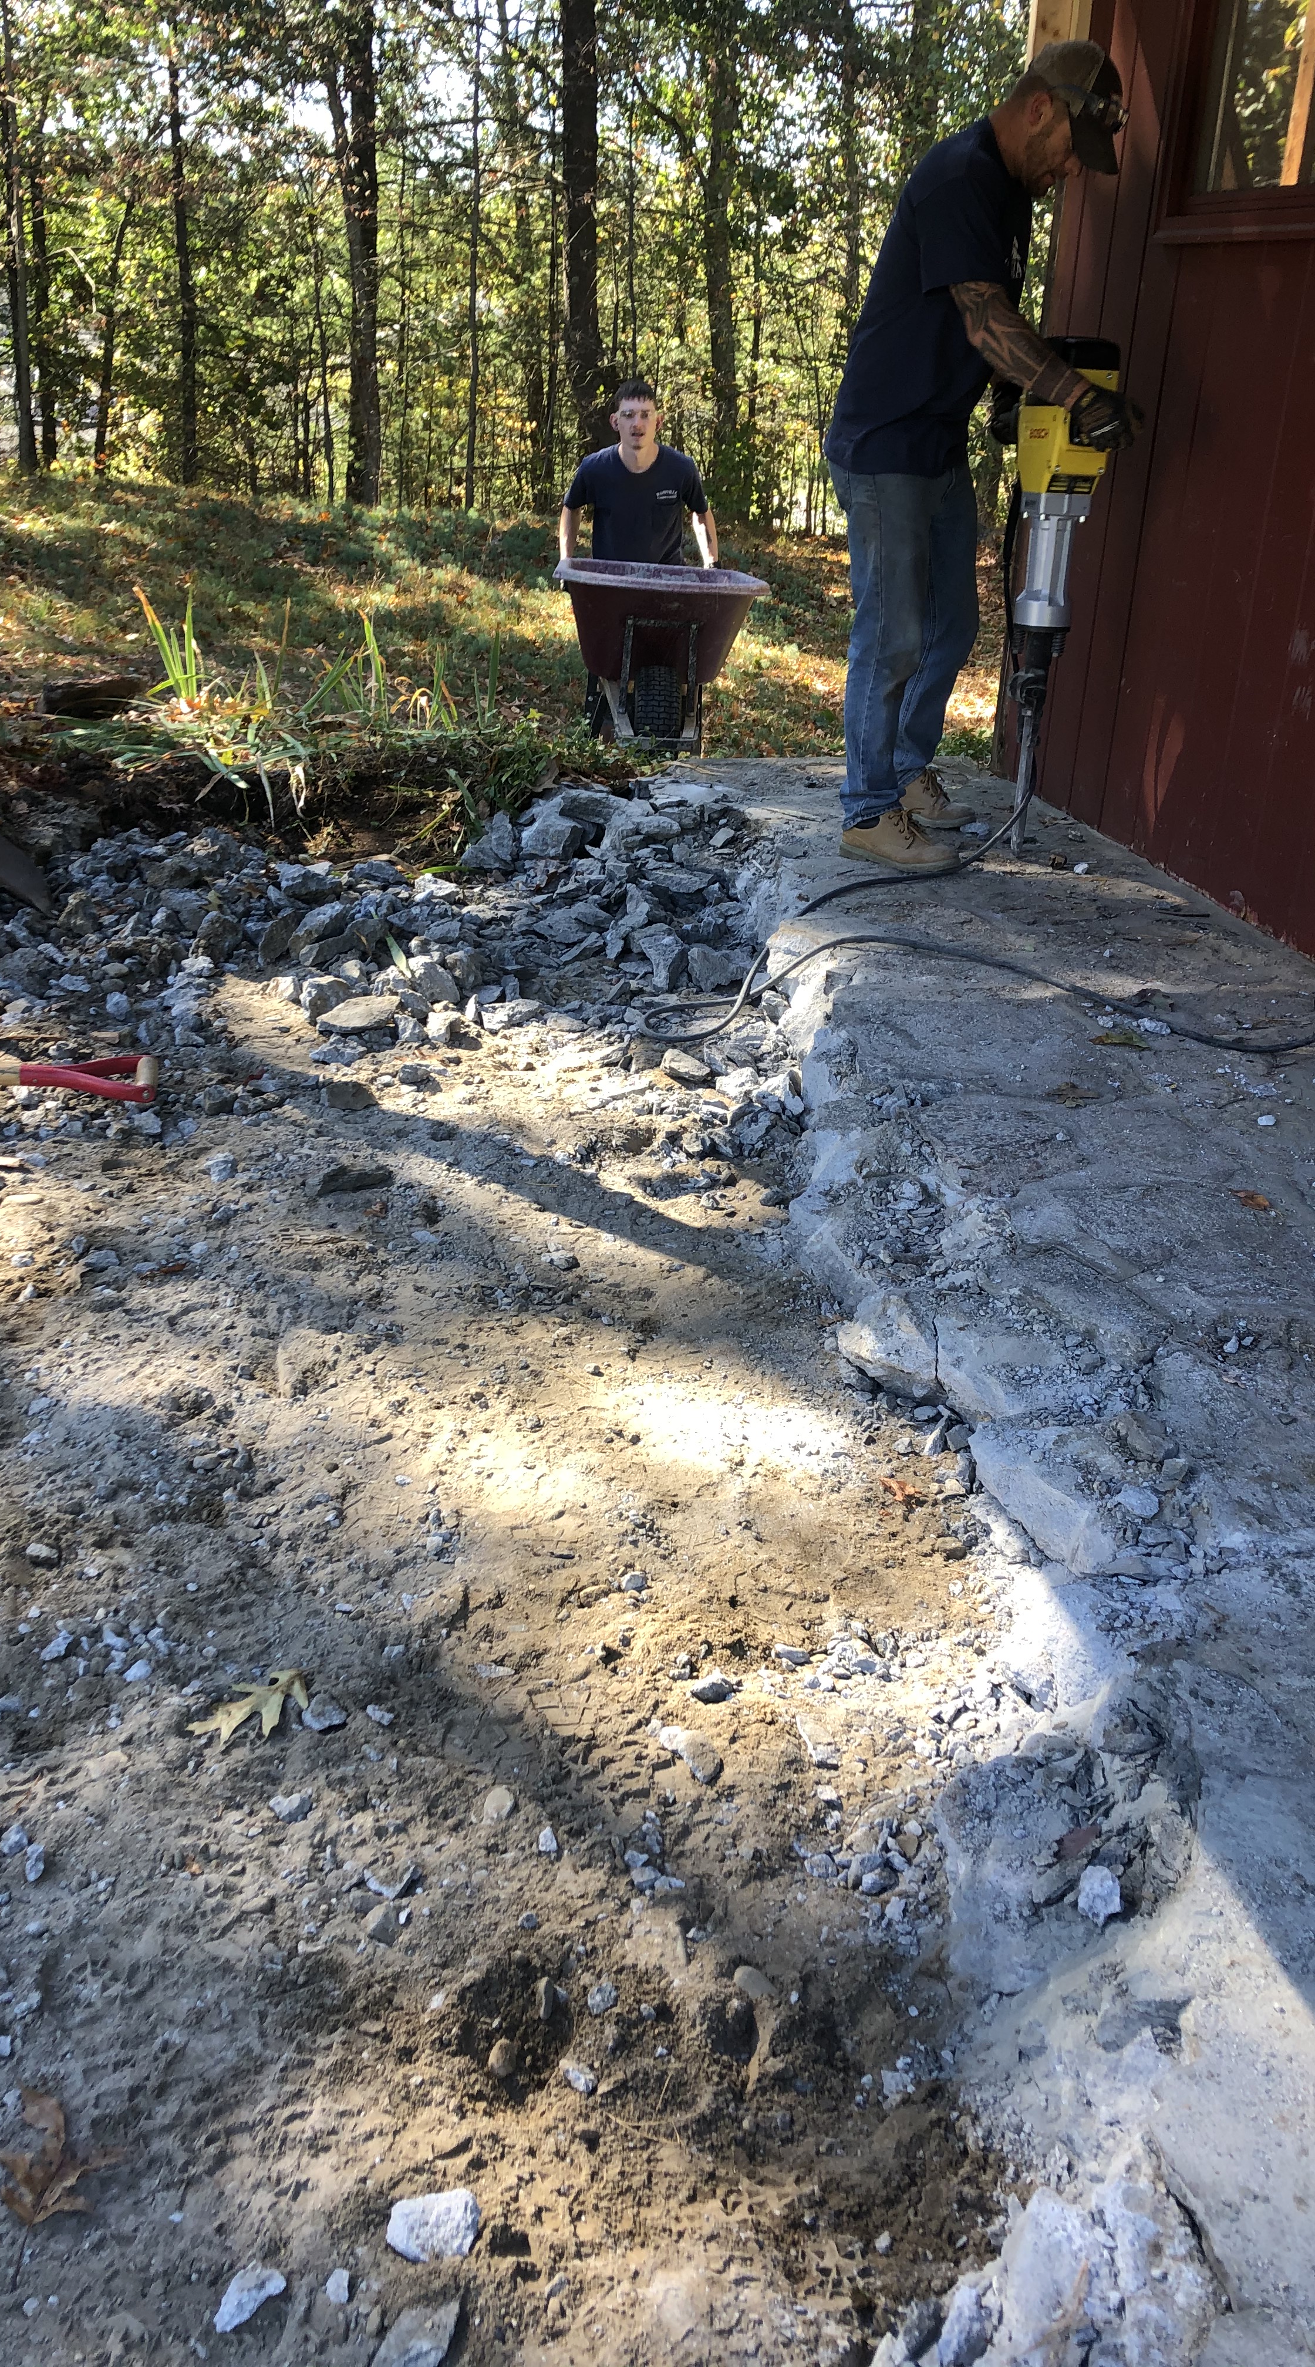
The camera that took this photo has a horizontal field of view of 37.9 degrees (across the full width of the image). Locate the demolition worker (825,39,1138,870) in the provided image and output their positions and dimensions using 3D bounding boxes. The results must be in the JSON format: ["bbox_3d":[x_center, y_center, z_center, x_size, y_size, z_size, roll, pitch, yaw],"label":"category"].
[{"bbox_3d":[0.732,-1.628,4.430,0.680,1.740,0.560,8,27,13],"label":"demolition worker"}]

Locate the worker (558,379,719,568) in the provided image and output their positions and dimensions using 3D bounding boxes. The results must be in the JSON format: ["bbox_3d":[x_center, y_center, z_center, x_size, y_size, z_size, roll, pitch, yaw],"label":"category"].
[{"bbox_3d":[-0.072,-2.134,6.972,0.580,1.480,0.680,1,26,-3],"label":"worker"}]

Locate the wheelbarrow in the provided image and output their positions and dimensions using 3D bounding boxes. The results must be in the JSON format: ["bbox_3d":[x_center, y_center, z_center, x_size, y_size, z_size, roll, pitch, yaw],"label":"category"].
[{"bbox_3d":[-0.052,-1.753,6.467,0.700,0.670,1.420,1,26,-3],"label":"wheelbarrow"}]

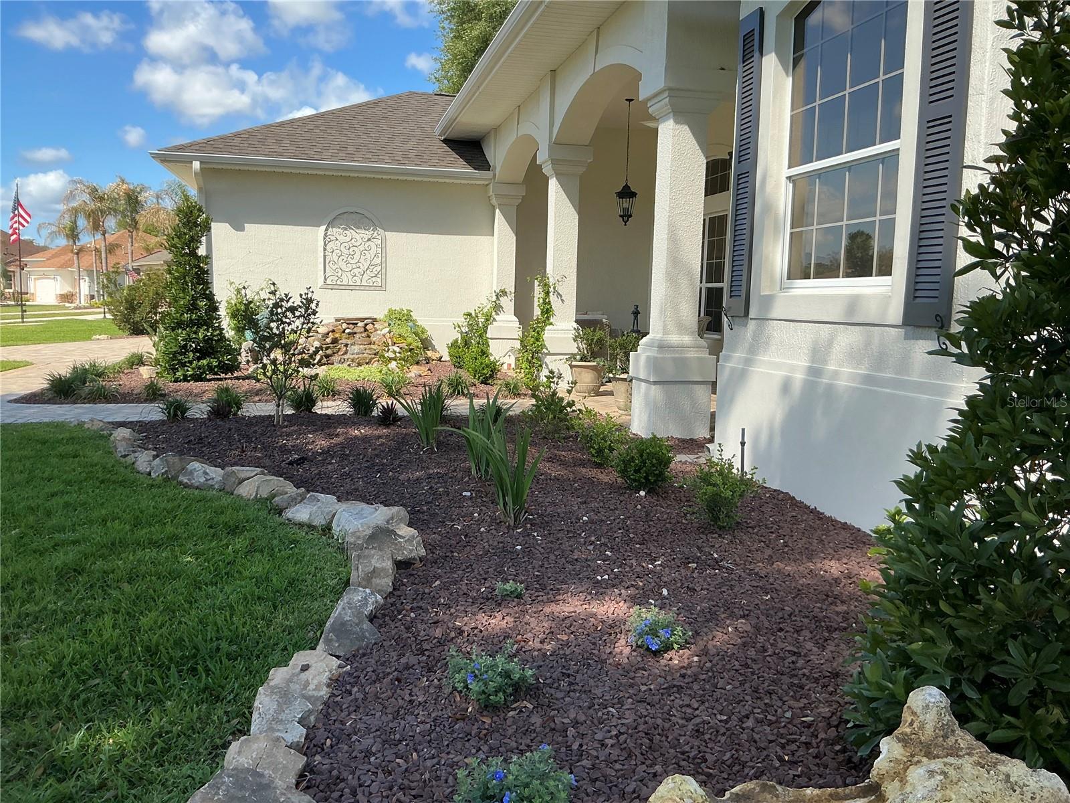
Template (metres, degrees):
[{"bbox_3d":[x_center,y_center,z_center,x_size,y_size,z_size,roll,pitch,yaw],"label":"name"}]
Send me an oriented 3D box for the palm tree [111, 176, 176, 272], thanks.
[{"bbox_3d":[-27.890,-11.387,61.245,4.400,9.100,4.400,0,7,-14],"label":"palm tree"}]

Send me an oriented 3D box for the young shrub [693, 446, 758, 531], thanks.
[{"bbox_3d":[1.024,0.450,4.622,0.340,0.391,0.330,0,7,-14],"label":"young shrub"}]

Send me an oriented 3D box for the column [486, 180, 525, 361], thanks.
[{"bbox_3d":[-0.470,-2.087,14.156,0.570,2.935,0.570,0,7,-14],"label":"column"}]

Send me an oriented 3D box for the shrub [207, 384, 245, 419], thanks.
[{"bbox_3d":[-2.952,-0.010,8.271,0.333,0.309,0.358,0,7,-14],"label":"shrub"}]

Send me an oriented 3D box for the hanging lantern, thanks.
[{"bbox_3d":[1.258,-3.278,11.845,0.280,1.720,0.280,0,7,-14],"label":"hanging lantern"}]

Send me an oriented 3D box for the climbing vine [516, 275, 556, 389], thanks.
[{"bbox_3d":[0.022,-0.859,11.104,0.470,1.472,0.400,0,7,-14],"label":"climbing vine"}]

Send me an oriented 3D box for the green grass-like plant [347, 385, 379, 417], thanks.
[{"bbox_3d":[-1.671,-0.004,8.424,0.304,0.311,0.304,0,7,-11],"label":"green grass-like plant"}]

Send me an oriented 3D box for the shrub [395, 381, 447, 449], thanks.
[{"bbox_3d":[-0.803,0.095,6.136,0.370,0.460,0.330,0,7,-14],"label":"shrub"}]

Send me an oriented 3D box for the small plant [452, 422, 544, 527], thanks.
[{"bbox_3d":[-0.198,0.408,4.779,0.508,0.568,0.406,1,7,-2],"label":"small plant"}]

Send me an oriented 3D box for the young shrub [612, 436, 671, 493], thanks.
[{"bbox_3d":[0.727,0.415,5.801,0.416,0.393,0.416,2,7,7],"label":"young shrub"}]

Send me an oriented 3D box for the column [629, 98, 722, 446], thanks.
[{"bbox_3d":[1.245,-1.163,7.630,0.582,2.912,0.582,0,7,-14],"label":"column"}]

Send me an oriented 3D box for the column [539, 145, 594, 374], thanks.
[{"bbox_3d":[0.366,-1.684,11.218,0.582,3.059,0.582,0,7,-14],"label":"column"}]

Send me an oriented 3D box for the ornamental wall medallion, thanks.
[{"bbox_3d":[-2.737,-2.285,12.999,0.940,1.190,0.060,0,7,-14],"label":"ornamental wall medallion"}]

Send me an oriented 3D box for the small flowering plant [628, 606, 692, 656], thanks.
[{"bbox_3d":[0.450,0.800,3.107,0.225,0.115,0.210,0,7,-14],"label":"small flowering plant"}]

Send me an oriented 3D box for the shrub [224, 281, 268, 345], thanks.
[{"bbox_3d":[-4.207,-1.222,12.614,0.603,1.044,0.543,-1,7,-18],"label":"shrub"}]

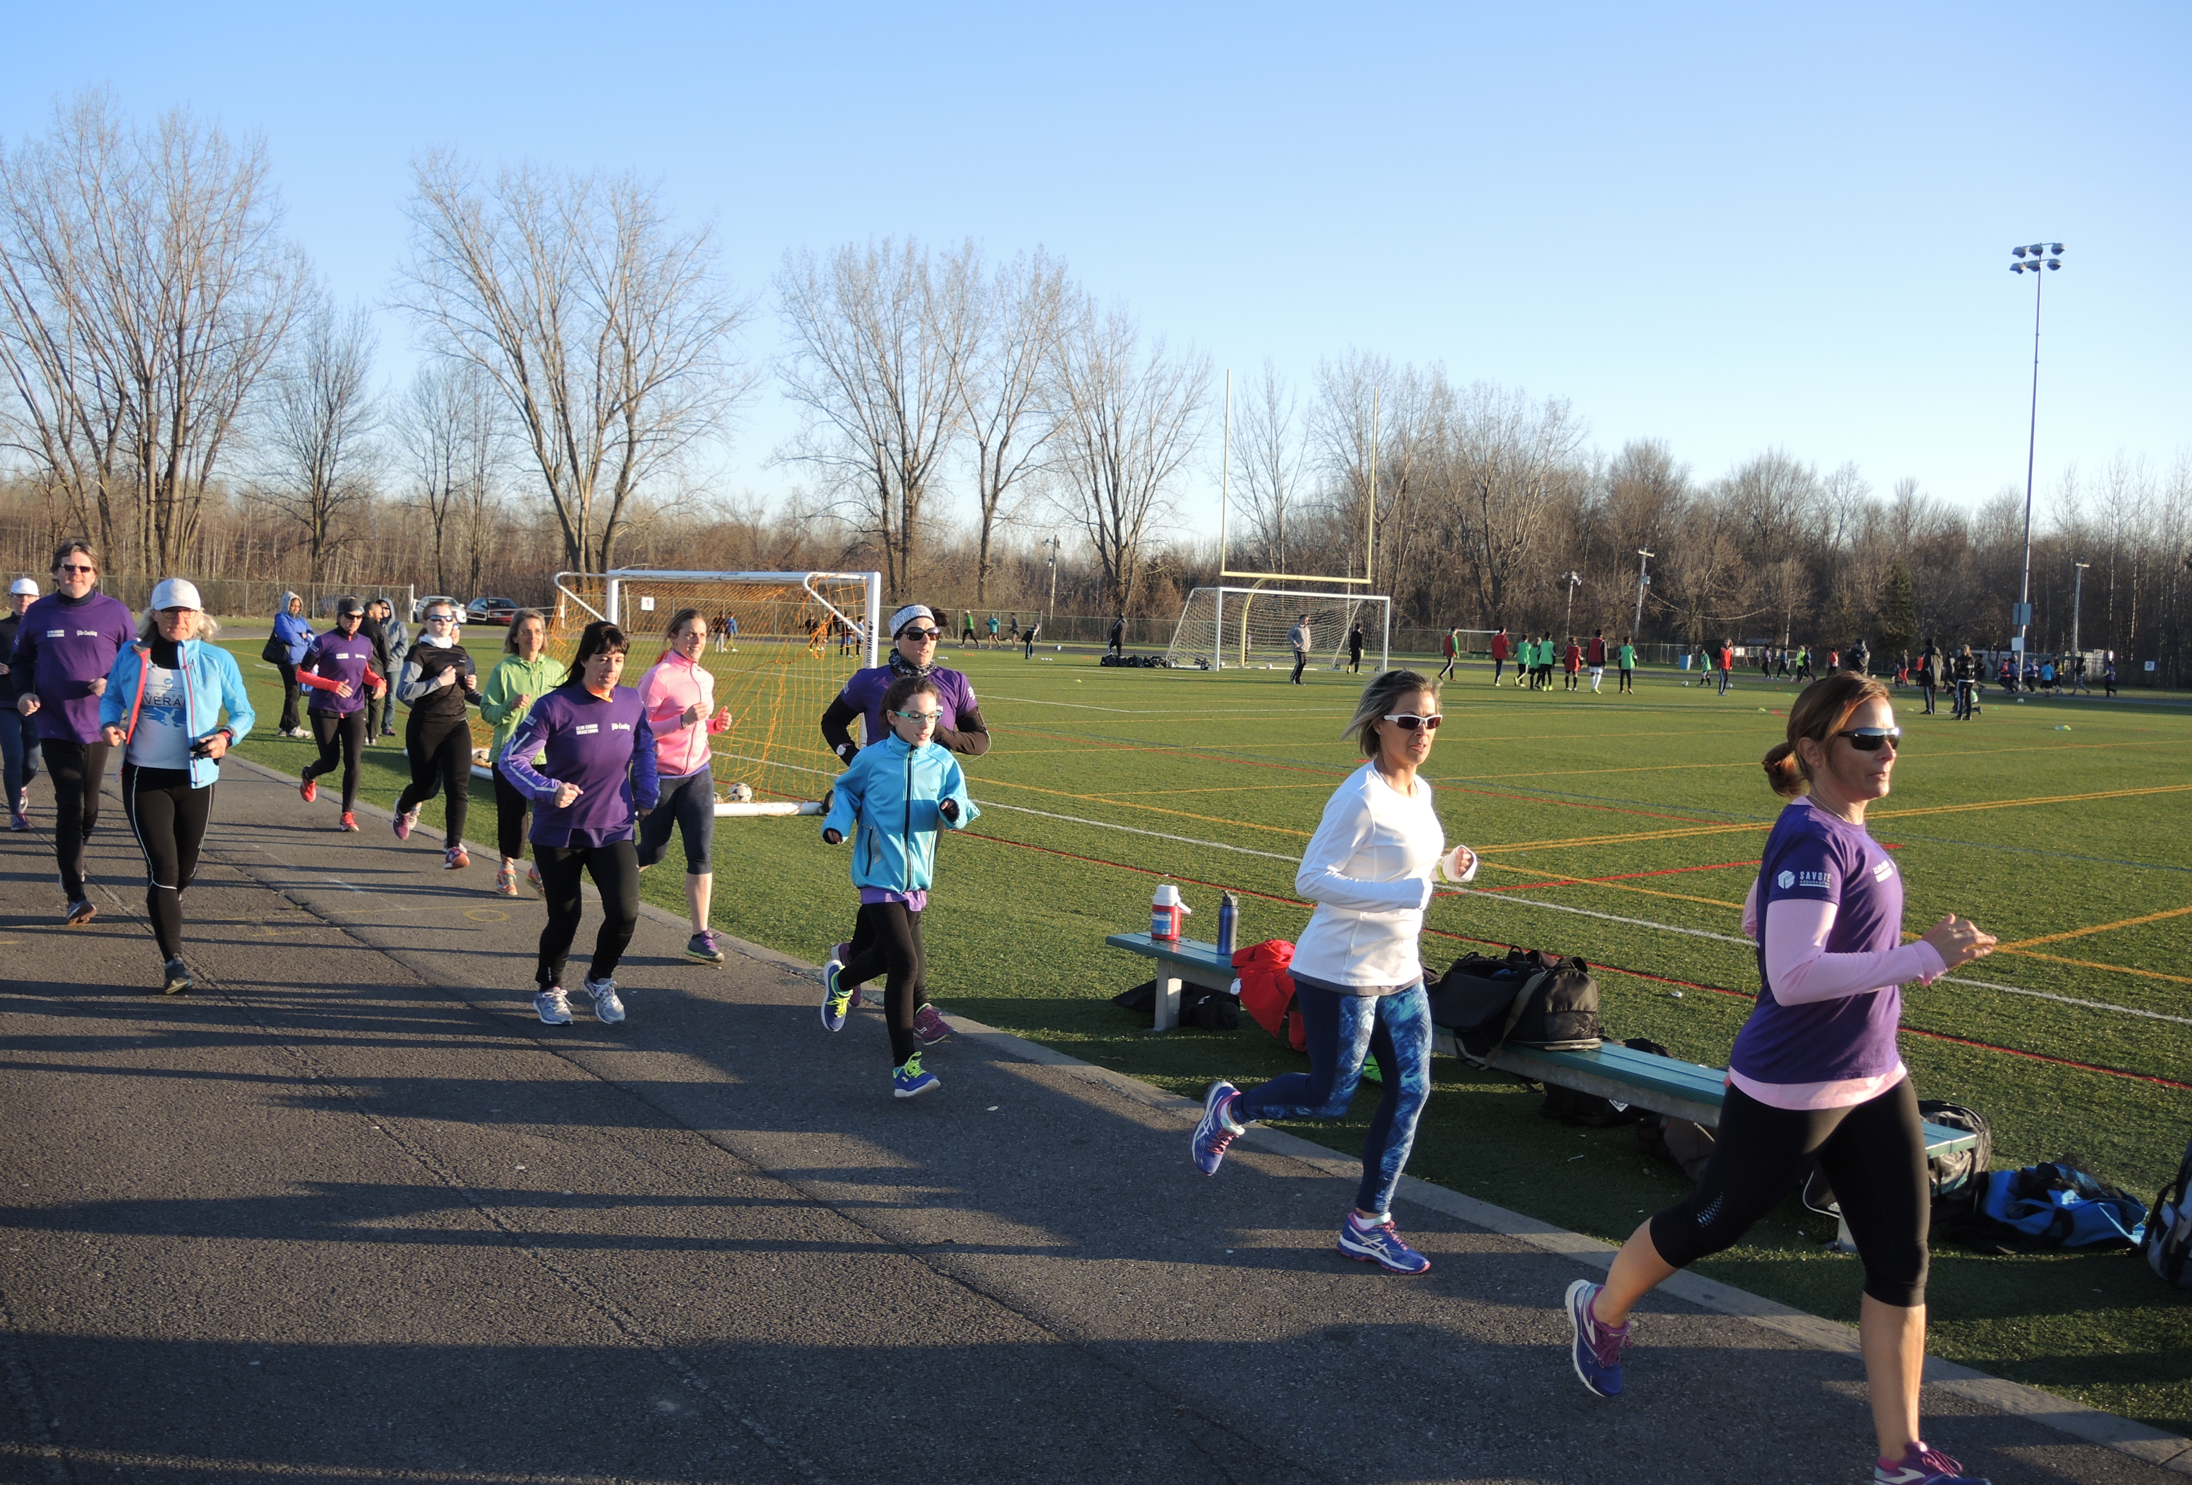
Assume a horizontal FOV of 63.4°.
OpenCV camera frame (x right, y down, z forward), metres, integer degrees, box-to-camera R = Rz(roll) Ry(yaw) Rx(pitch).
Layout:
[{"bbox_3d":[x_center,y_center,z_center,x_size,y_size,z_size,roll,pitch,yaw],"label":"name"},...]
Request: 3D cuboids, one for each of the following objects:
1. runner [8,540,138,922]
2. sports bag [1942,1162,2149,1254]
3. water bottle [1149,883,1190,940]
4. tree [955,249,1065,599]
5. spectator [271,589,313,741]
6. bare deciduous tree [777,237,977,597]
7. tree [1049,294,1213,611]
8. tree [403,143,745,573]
[{"bbox_3d":[-5.033,-0.065,8.737,0.620,1.847,0.600,0,5,-29],"label":"runner"},{"bbox_3d":[2.912,1.397,5.458,0.560,0.220,0.340,4,5,24],"label":"sports bag"},{"bbox_3d":[0.333,0.744,7.823,0.175,0.240,0.130,2,4,2],"label":"water bottle"},{"bbox_3d":[-4.729,-17.521,104.169,6.693,22.818,6.693,2,4,0],"label":"tree"},{"bbox_3d":[-8.955,-0.861,19.769,0.420,1.614,0.500,4,5,28],"label":"spectator"},{"bbox_3d":[-12.836,-17.958,104.158,11.865,23.132,11.865,2,4,0],"label":"bare deciduous tree"},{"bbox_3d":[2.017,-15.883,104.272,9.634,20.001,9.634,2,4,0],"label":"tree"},{"bbox_3d":[-25.421,-17.446,87.190,17.423,23.266,16.552,2,4,0],"label":"tree"}]

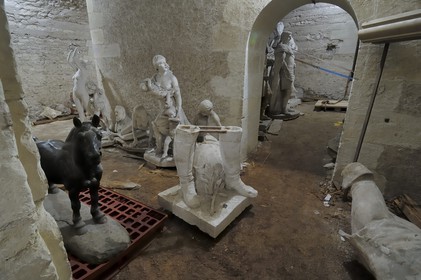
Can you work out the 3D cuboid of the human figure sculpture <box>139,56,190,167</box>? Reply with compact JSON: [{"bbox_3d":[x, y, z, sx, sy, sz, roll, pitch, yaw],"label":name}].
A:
[{"bbox_3d":[-0.643,-0.421,3.075,0.680,1.500,0.550,-4,19,-14],"label":"human figure sculpture"}]

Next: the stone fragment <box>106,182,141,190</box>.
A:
[{"bbox_3d":[-1.027,0.554,2.505,0.420,0.050,0.120,0,18,0],"label":"stone fragment"}]

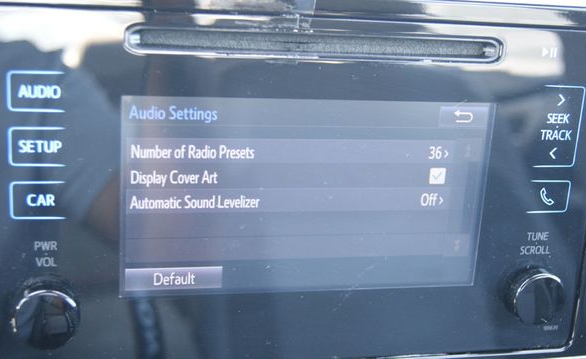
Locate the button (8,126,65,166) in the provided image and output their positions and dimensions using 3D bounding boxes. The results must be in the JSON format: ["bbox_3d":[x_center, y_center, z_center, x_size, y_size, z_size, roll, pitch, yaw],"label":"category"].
[{"bbox_3d":[-0.085,-0.011,0.292,0.018,0.013,0.003,0,17,-14],"label":"button"}]

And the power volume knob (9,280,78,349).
[{"bbox_3d":[-0.085,0.046,0.304,0.022,0.022,0.011,0,17,-14],"label":"power volume knob"}]

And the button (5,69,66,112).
[{"bbox_3d":[-0.083,-0.028,0.287,0.018,0.014,0.003,0,17,-14],"label":"button"}]

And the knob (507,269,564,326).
[{"bbox_3d":[0.094,0.045,0.347,0.021,0.021,0.011,0,17,-14],"label":"knob"}]

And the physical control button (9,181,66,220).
[{"bbox_3d":[-0.086,0.007,0.297,0.018,0.013,0.003,0,17,-14],"label":"physical control button"}]

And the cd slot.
[{"bbox_3d":[0.010,-0.047,0.305,0.135,0.009,0.006,0,17,-14],"label":"cd slot"}]

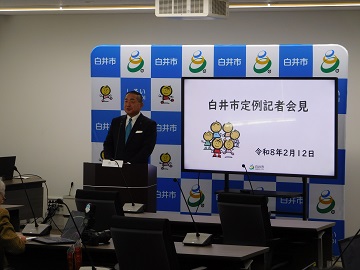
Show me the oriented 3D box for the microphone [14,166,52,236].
[{"bbox_3d":[-1.023,0.448,7.868,0.190,0.460,0.350,1,2,22],"label":"microphone"}]

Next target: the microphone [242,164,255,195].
[{"bbox_3d":[0.574,0.436,8.980,0.180,0.450,0.360,1,2,22],"label":"microphone"}]

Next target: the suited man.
[{"bbox_3d":[-0.508,0.413,11.864,0.540,1.720,0.340,1,2,20],"label":"suited man"}]

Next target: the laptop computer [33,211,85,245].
[{"bbox_3d":[-0.761,0.601,7.597,0.275,0.190,0.280,-1,2,-34],"label":"laptop computer"}]

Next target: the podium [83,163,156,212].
[{"bbox_3d":[-0.587,0.780,11.326,0.620,1.020,0.500,1,2,18],"label":"podium"}]

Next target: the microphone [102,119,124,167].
[{"bbox_3d":[-0.590,0.083,11.214,0.180,0.450,0.200,1,2,22],"label":"microphone"}]

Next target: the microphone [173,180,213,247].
[{"bbox_3d":[0.065,0.488,7.373,0.190,0.440,0.400,1,2,22],"label":"microphone"}]

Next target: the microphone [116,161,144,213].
[{"bbox_3d":[-0.442,0.419,9.413,0.190,0.430,0.340,1,2,22],"label":"microphone"}]

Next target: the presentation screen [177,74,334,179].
[{"bbox_3d":[0.793,-0.085,11.678,1.700,0.980,0.080,2,2,27],"label":"presentation screen"}]

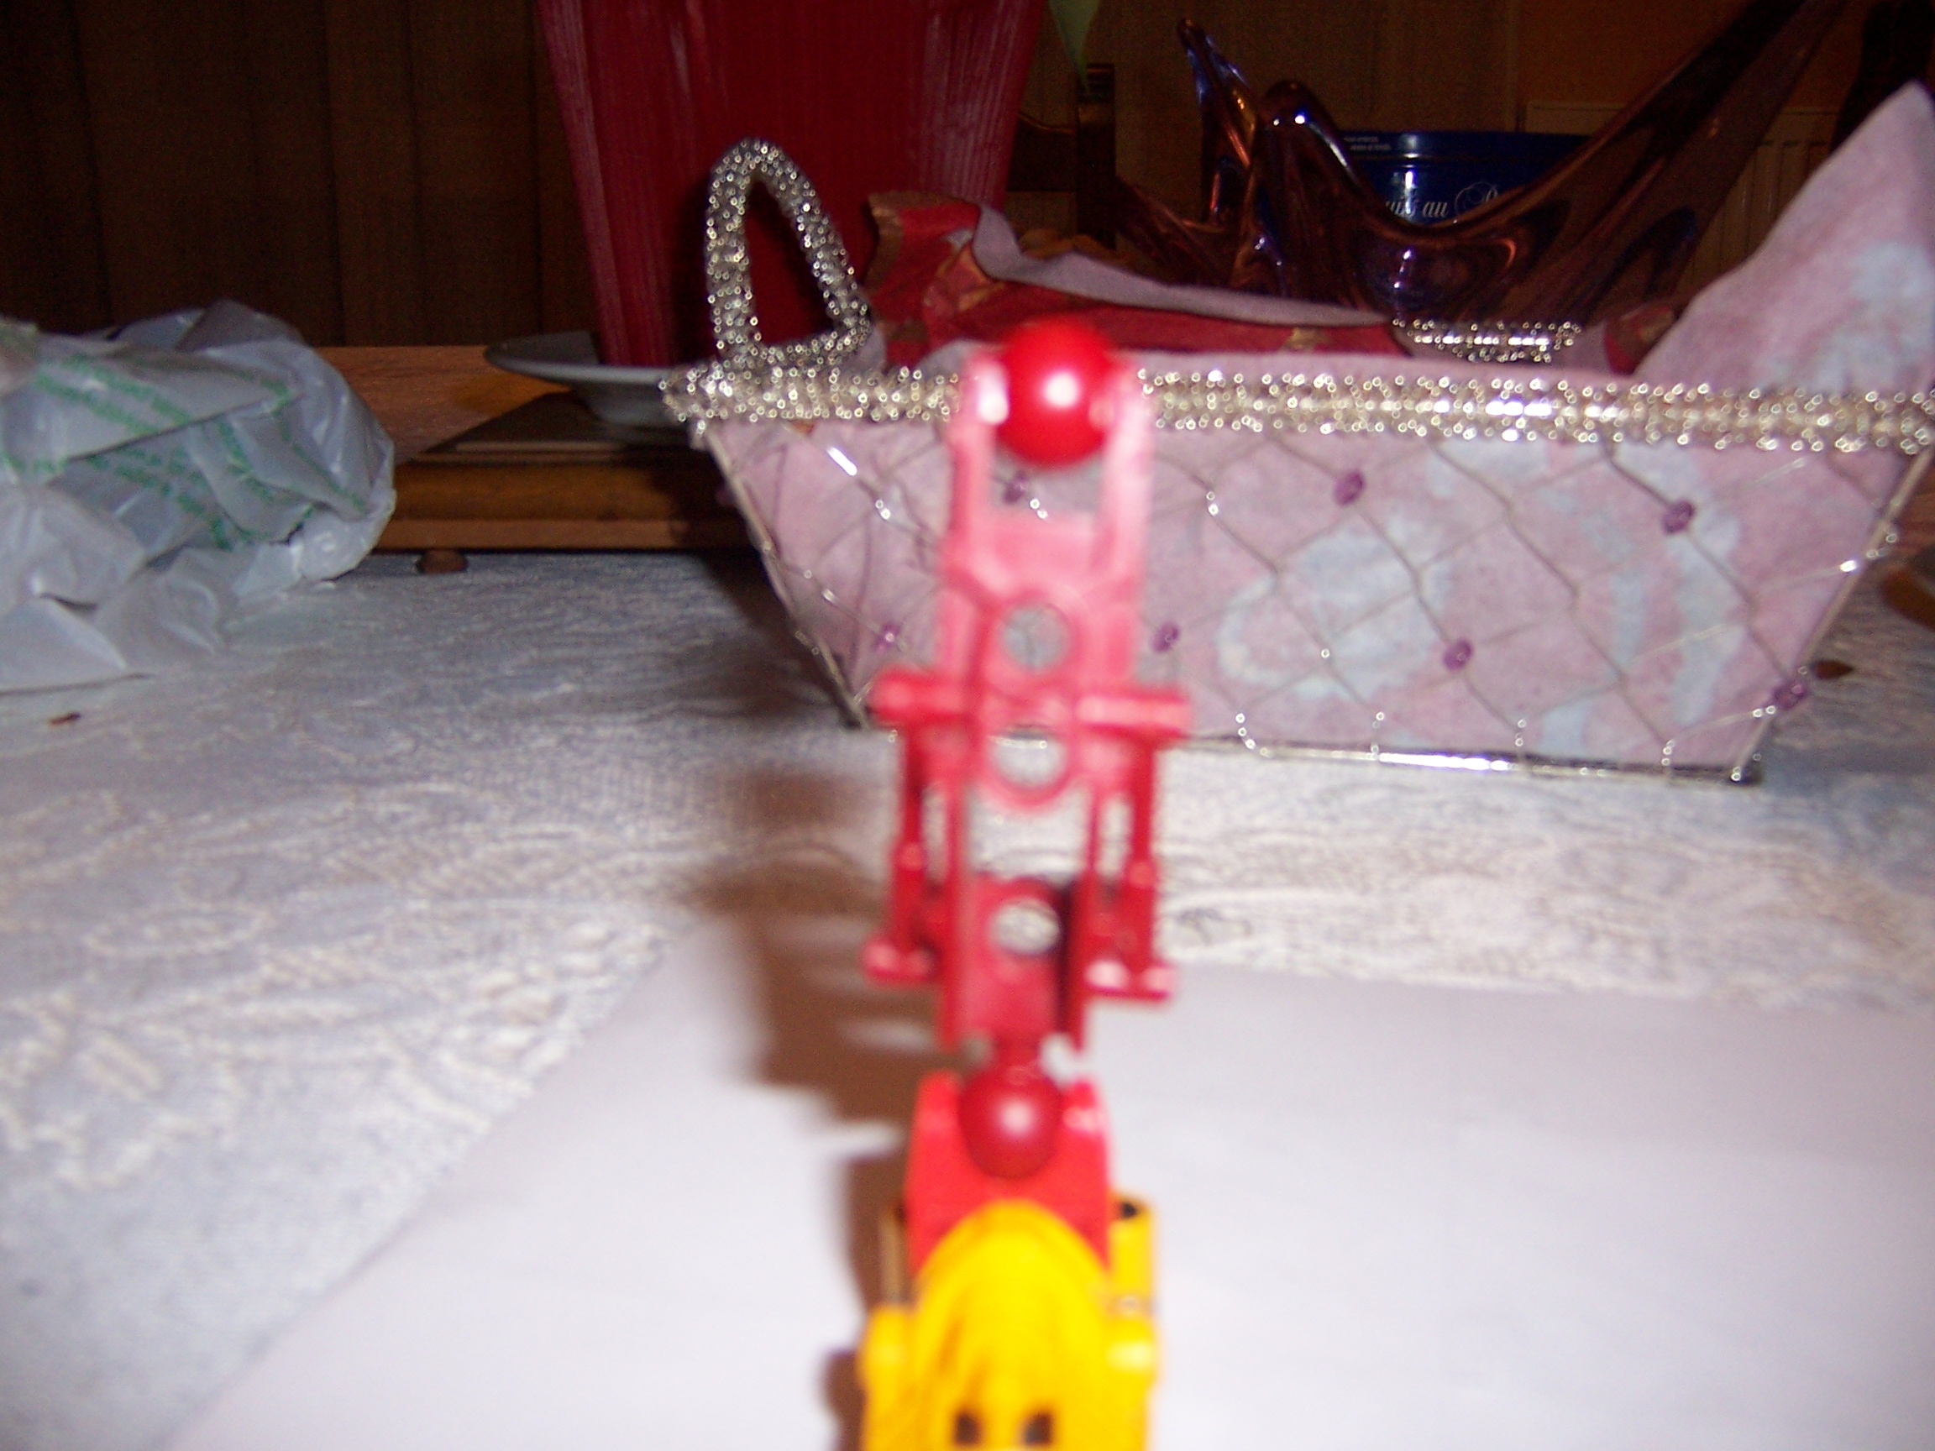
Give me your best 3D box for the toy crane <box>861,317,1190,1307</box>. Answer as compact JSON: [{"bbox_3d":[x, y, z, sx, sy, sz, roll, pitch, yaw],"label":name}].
[{"bbox_3d":[0.005,0.007,0.157,0.027,0.081,0.026,3,11,0],"label":"toy crane"}]

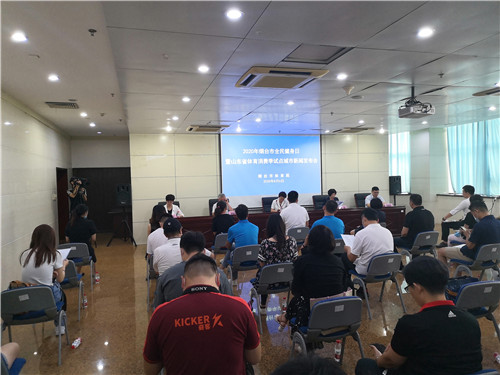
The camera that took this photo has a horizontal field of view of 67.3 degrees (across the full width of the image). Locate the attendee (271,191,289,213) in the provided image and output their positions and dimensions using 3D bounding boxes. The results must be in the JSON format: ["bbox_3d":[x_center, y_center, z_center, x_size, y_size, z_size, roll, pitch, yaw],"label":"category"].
[{"bbox_3d":[0.860,0.741,10.094,0.470,1.270,0.660,-2,2,-16],"label":"attendee"}]

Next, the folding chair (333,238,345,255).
[{"bbox_3d":[1.237,1.120,5.860,0.540,0.730,0.560,-2,2,-16],"label":"folding chair"}]

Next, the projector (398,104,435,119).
[{"bbox_3d":[2.414,-1.095,5.434,0.385,0.110,0.295,-2,1,-16],"label":"projector"}]

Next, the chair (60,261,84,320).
[{"bbox_3d":[-2.399,1.258,4.725,0.540,0.730,0.560,-2,2,-16],"label":"chair"}]

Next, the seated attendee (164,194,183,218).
[{"bbox_3d":[-1.891,0.832,9.183,0.550,1.320,0.750,-2,1,-16],"label":"seated attendee"}]

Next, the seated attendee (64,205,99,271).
[{"bbox_3d":[-2.698,0.927,6.109,0.540,1.320,0.800,-2,1,-4],"label":"seated attendee"}]

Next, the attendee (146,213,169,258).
[{"bbox_3d":[-1.190,0.962,5.288,0.500,1.220,0.780,-2,1,-16],"label":"attendee"}]

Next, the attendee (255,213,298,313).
[{"bbox_3d":[0.287,0.920,4.491,0.470,1.260,0.720,-2,2,-16],"label":"attendee"}]

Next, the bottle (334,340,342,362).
[{"bbox_3d":[0.790,1.463,3.370,0.061,0.185,0.061,-2,1,0],"label":"bottle"}]

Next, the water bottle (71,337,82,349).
[{"bbox_3d":[-1.779,1.599,3.864,0.064,0.064,0.205,-2,2,-3],"label":"water bottle"}]

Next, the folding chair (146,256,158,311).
[{"bbox_3d":[-1.129,1.204,5.069,0.530,0.740,0.530,-2,1,-16],"label":"folding chair"}]

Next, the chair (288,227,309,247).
[{"bbox_3d":[0.842,1.100,7.101,0.520,0.740,0.520,-2,1,-12],"label":"chair"}]

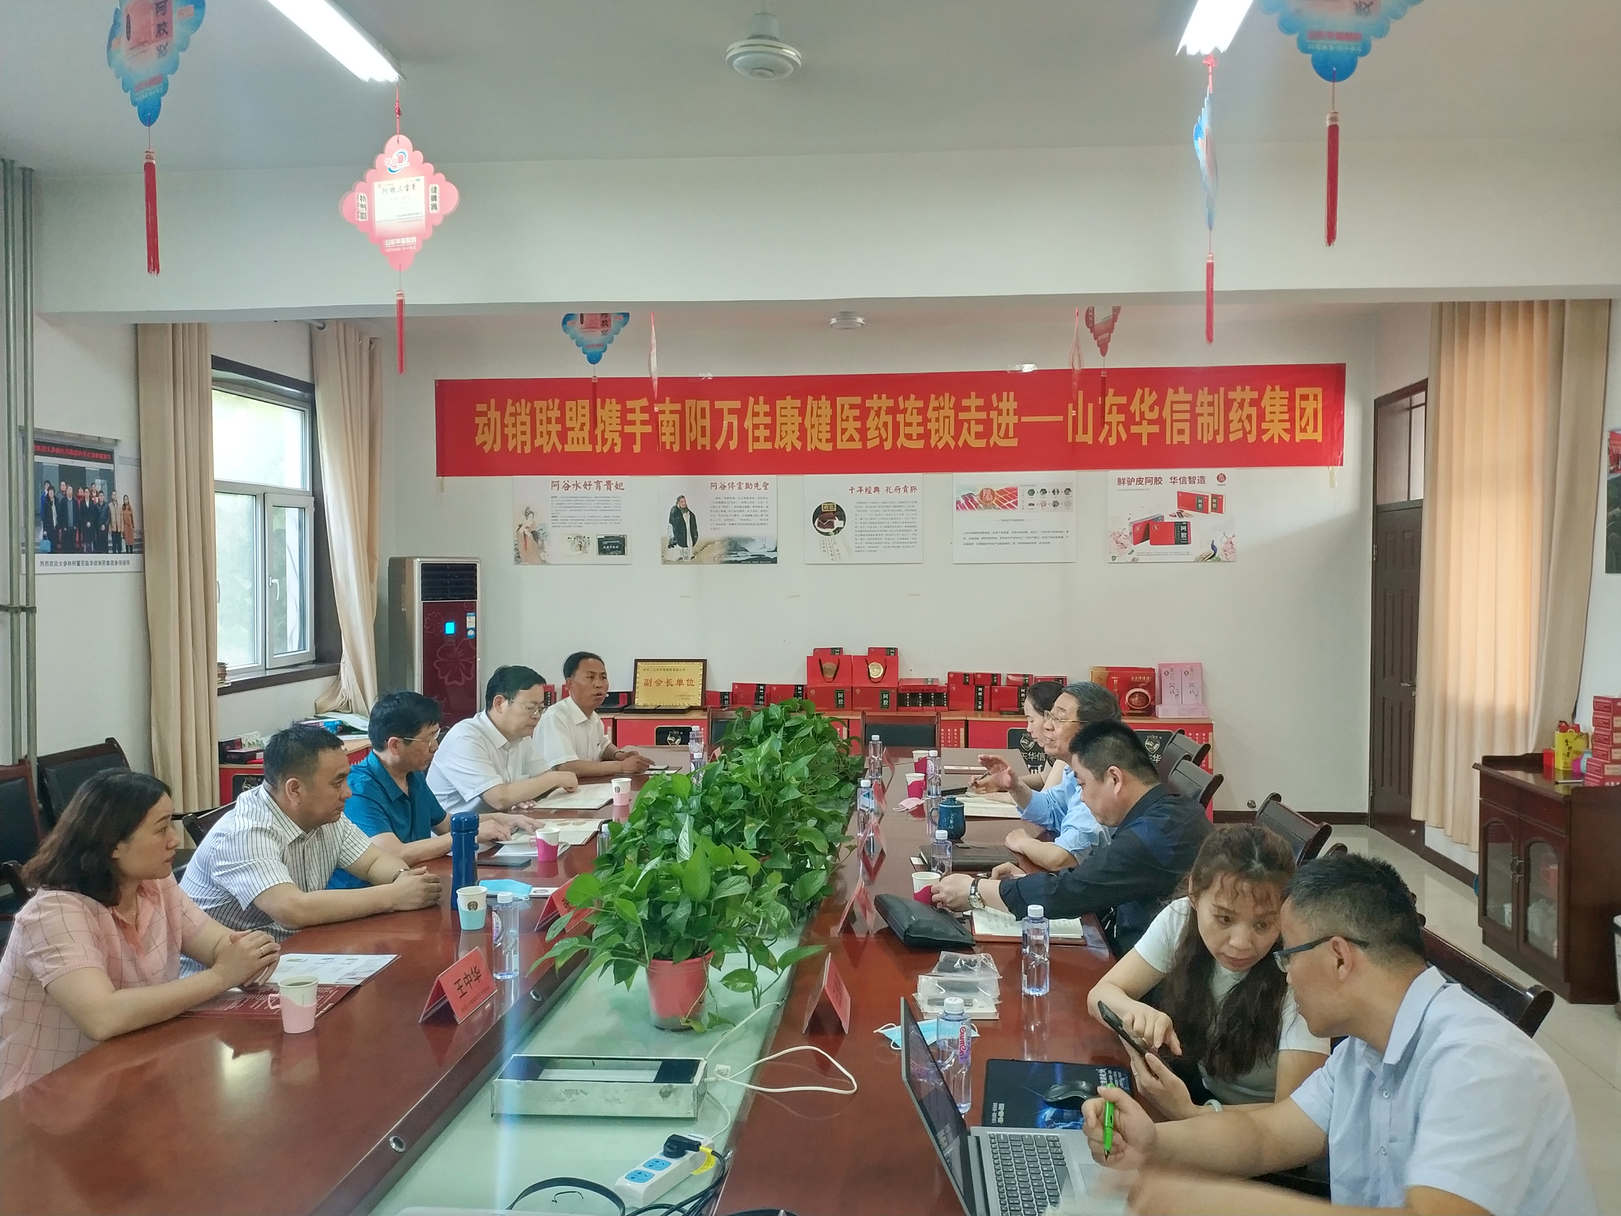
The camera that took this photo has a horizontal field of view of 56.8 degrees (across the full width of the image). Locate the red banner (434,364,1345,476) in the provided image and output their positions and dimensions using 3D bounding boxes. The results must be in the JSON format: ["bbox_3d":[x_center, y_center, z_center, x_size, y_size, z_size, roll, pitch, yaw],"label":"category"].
[{"bbox_3d":[0.443,-1.198,9.695,5.863,0.649,0.012,0,2,5],"label":"red banner"}]

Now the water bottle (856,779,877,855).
[{"bbox_3d":[0.195,0.695,5.210,0.061,0.194,0.061,0,1,5],"label":"water bottle"}]

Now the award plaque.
[{"bbox_3d":[-0.910,0.500,9.790,0.477,0.331,0.025,0,-6,5],"label":"award plaque"}]

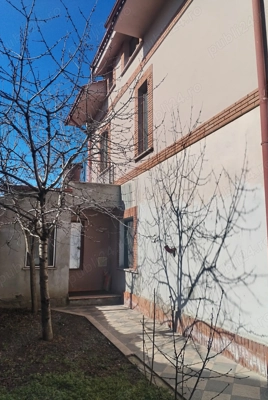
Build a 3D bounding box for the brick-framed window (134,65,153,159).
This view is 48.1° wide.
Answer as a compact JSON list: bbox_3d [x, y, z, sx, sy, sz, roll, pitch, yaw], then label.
[{"bbox_3d":[0.308,-2.320,8.247,0.220,2.282,1.247,4,-10,-21],"label":"brick-framed window"}]

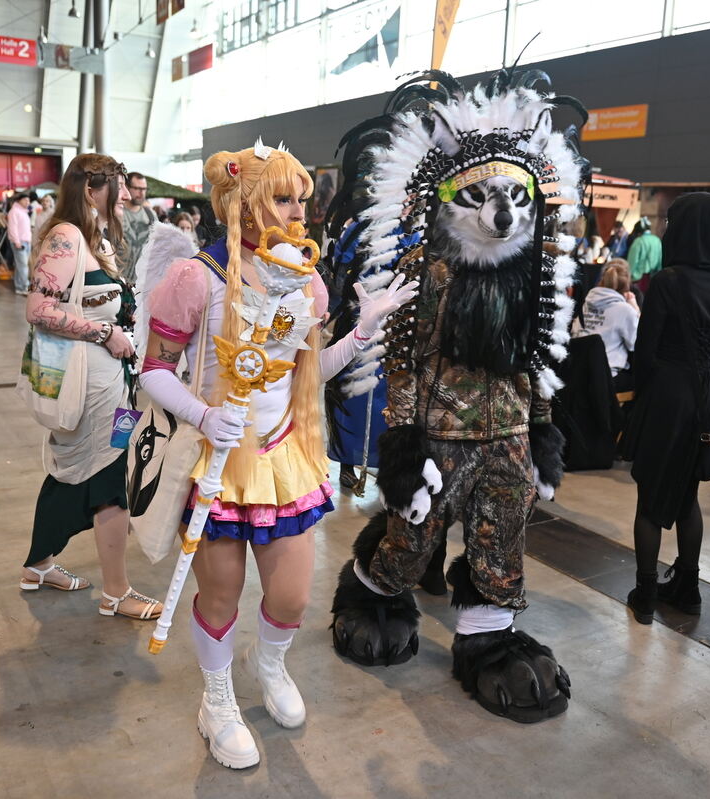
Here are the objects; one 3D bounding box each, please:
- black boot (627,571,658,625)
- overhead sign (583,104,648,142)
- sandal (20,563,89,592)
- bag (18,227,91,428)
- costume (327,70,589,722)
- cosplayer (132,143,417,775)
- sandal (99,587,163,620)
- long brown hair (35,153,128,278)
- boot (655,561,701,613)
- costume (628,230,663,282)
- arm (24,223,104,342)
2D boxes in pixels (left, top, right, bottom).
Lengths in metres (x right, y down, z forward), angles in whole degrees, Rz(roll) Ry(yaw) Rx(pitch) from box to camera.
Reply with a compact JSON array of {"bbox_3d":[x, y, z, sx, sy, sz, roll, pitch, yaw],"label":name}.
[{"bbox_3d":[1.200,0.765,3.336,0.105,0.210,0.275,4,13,10],"label":"black boot"},{"bbox_3d":[7.349,-7.857,22.748,0.050,0.837,2.243,-7,15,-32],"label":"overhead sign"},{"bbox_3d":[-1.274,0.740,3.413,0.270,0.100,0.095,0,13,-7],"label":"sandal"},{"bbox_3d":[-1.042,-0.229,2.745,0.290,0.710,0.160,3,12,5],"label":"bag"},{"bbox_3d":[0.341,-0.049,2.693,0.860,2.000,0.780,0,13,-8],"label":"costume"},{"bbox_3d":[-0.239,0.169,2.270,0.740,1.715,0.560,-6,15,-33],"label":"cosplayer"},{"bbox_3d":[-0.855,0.784,3.107,0.265,0.110,0.090,3,12,4],"label":"sandal"},{"bbox_3d":[-1.018,-0.679,2.965,0.310,0.450,0.250,-2,13,-15],"label":"long brown hair"},{"bbox_3d":[1.346,0.753,3.405,0.105,0.210,0.275,-6,15,-30],"label":"boot"},{"bbox_3d":[4.315,-2.111,11.823,0.580,0.760,0.380,0,13,-11],"label":"costume"},{"bbox_3d":[-0.983,-0.393,2.709,0.290,0.410,0.170,3,12,2],"label":"arm"}]

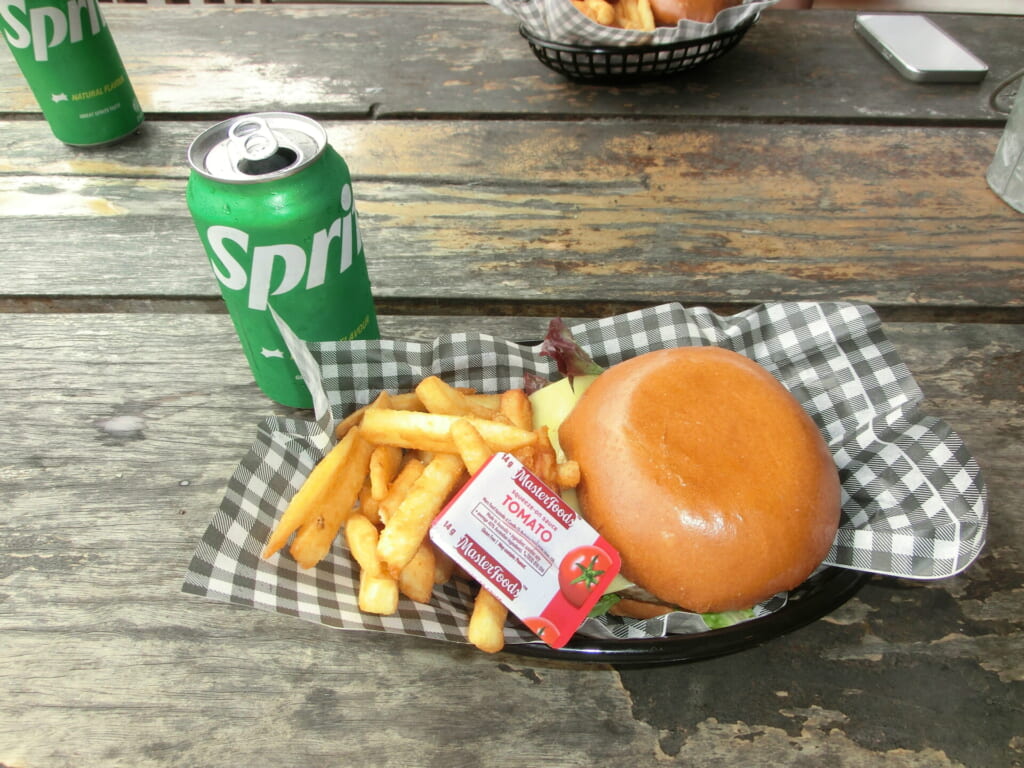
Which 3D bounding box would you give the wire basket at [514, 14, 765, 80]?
[{"bbox_3d":[0.117,-0.321,0.650,0.238,0.042,0.154,-20,50,-18],"label":"wire basket"}]

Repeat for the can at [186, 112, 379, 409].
[{"bbox_3d":[-0.100,-0.049,0.327,0.066,0.132,0.066,0,46,0],"label":"can"}]

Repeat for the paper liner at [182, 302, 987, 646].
[{"bbox_3d":[0.024,0.033,0.281,0.275,0.086,0.162,0,46,0],"label":"paper liner"}]

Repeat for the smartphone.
[{"bbox_3d":[0.384,-0.321,0.675,0.070,0.009,0.138,-2,46,-2],"label":"smartphone"}]

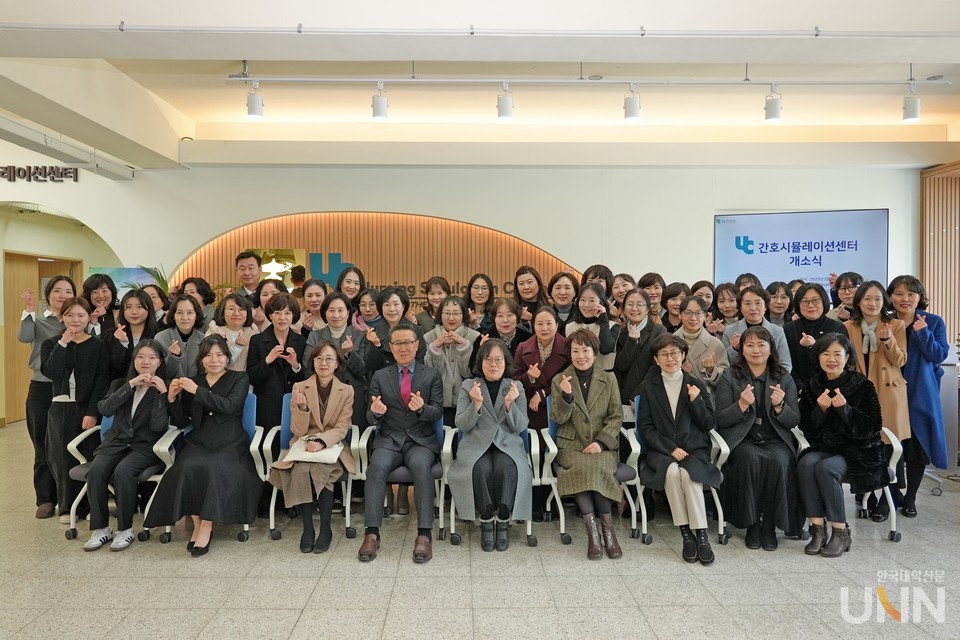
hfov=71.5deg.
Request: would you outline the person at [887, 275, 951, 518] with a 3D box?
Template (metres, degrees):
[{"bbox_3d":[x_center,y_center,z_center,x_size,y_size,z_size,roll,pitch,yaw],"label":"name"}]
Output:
[{"bbox_3d":[3.078,0.519,4.700,0.470,1.667,0.360,1,1,36],"label":"person"}]

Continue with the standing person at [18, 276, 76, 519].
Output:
[{"bbox_3d":[-2.961,0.518,4.674,0.480,1.640,0.360,-1,1,-22],"label":"standing person"}]

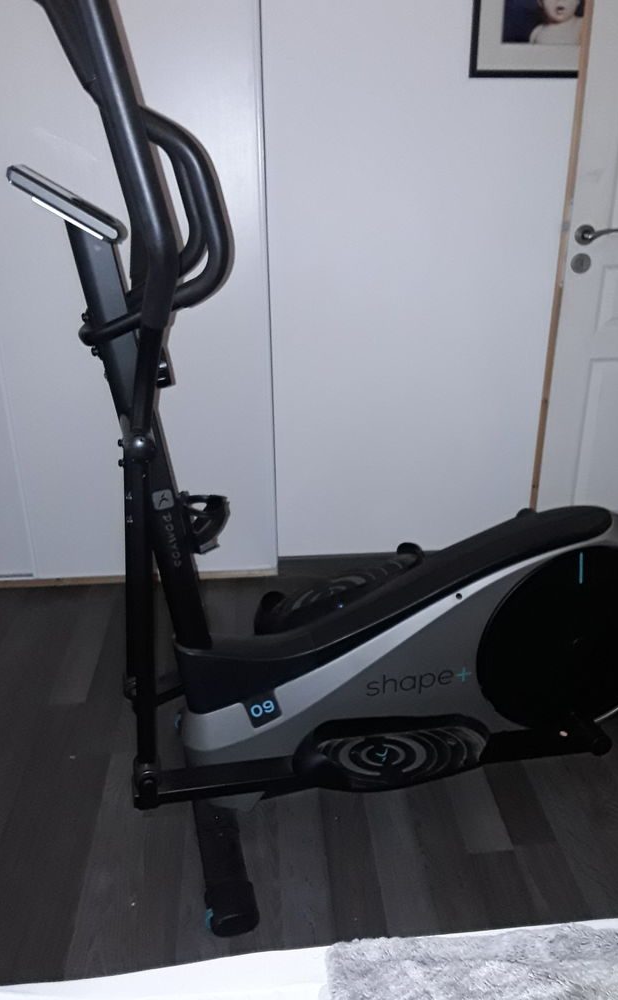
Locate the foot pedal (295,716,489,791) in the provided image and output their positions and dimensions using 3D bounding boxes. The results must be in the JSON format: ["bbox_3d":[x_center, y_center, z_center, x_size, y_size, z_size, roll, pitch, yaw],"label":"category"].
[{"bbox_3d":[0.144,0.461,1.419,0.358,0.062,0.138,-2,22,-13],"label":"foot pedal"}]

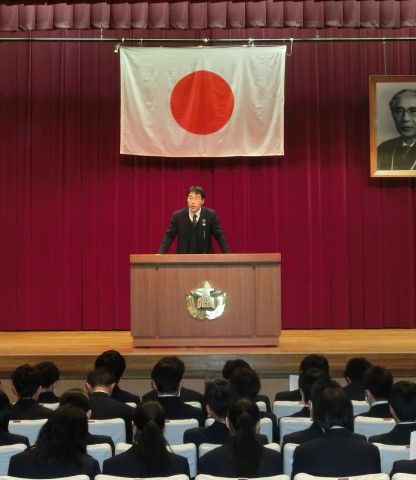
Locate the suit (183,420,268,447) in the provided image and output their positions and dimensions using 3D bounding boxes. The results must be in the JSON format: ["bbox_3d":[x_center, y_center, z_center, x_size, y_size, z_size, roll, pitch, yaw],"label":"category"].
[{"bbox_3d":[0.107,1.377,6.570,0.510,0.600,0.380,0,-1,-3],"label":"suit"}]

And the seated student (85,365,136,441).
[{"bbox_3d":[-0.720,1.477,7.604,0.500,1.240,0.780,0,-1,0],"label":"seated student"}]

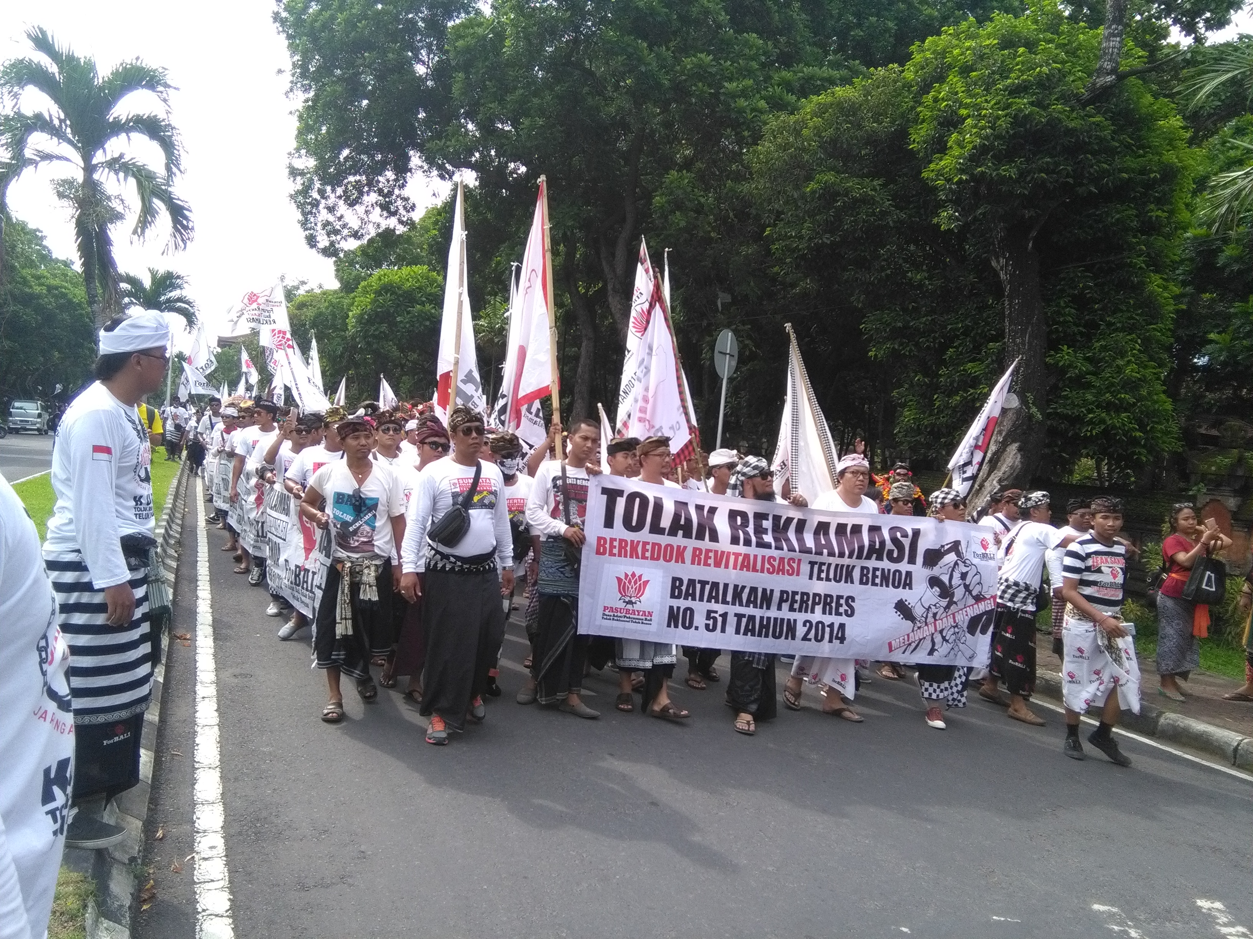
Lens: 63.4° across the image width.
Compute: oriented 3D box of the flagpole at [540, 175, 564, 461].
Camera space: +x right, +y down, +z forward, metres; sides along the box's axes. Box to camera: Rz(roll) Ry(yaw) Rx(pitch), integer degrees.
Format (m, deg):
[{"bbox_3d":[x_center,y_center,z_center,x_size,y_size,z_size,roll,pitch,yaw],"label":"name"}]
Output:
[{"bbox_3d":[-0.476,-0.667,6.800,0.050,2.600,0.050,-4,2,0],"label":"flagpole"}]

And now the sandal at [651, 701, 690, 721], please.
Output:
[{"bbox_3d":[0.270,1.499,6.270,0.265,0.090,0.105,6,2,19],"label":"sandal"}]

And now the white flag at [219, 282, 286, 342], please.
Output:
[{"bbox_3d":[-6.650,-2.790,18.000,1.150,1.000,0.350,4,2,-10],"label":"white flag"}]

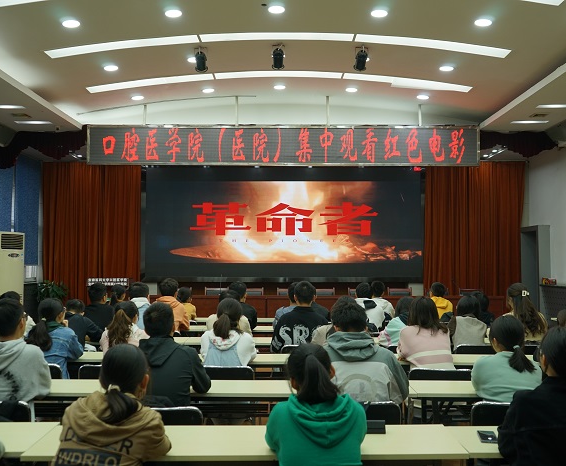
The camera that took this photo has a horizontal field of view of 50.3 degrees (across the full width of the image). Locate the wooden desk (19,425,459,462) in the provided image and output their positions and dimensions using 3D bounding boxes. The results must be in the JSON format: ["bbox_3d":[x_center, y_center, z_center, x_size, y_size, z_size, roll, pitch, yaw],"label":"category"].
[{"bbox_3d":[-0.147,1.267,2.598,1.800,0.750,0.410,0,-2,-1],"label":"wooden desk"}]

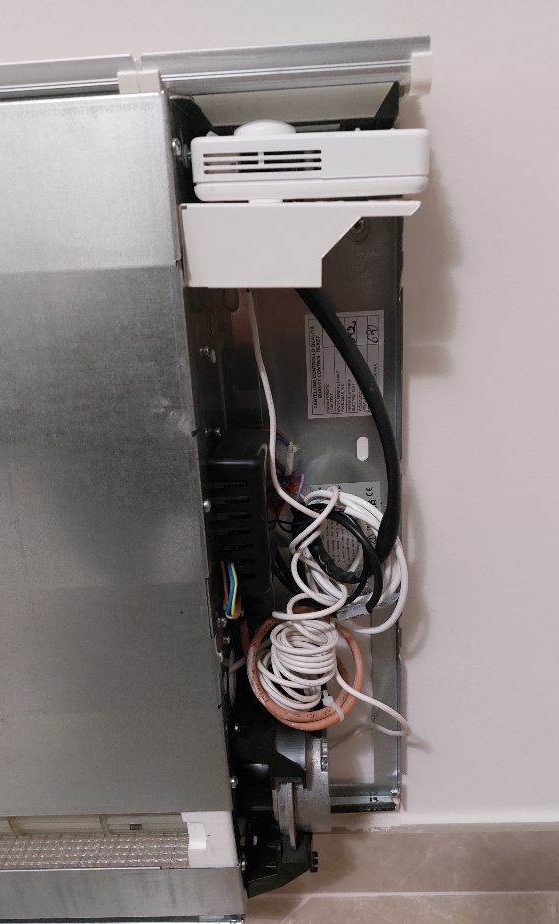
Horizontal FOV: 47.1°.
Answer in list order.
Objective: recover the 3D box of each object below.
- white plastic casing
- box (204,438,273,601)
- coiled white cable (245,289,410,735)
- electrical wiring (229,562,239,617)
[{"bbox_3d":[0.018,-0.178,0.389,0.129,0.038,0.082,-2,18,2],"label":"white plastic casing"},{"bbox_3d":[-0.026,0.035,0.481,0.035,0.100,0.078,-2,18,2],"label":"box"},{"bbox_3d":[0.042,0.072,0.484,0.122,0.394,0.095,-2,18,2],"label":"coiled white cable"},{"bbox_3d":[-0.031,0.089,0.450,0.007,0.041,0.012,-2,18,2],"label":"electrical wiring"}]

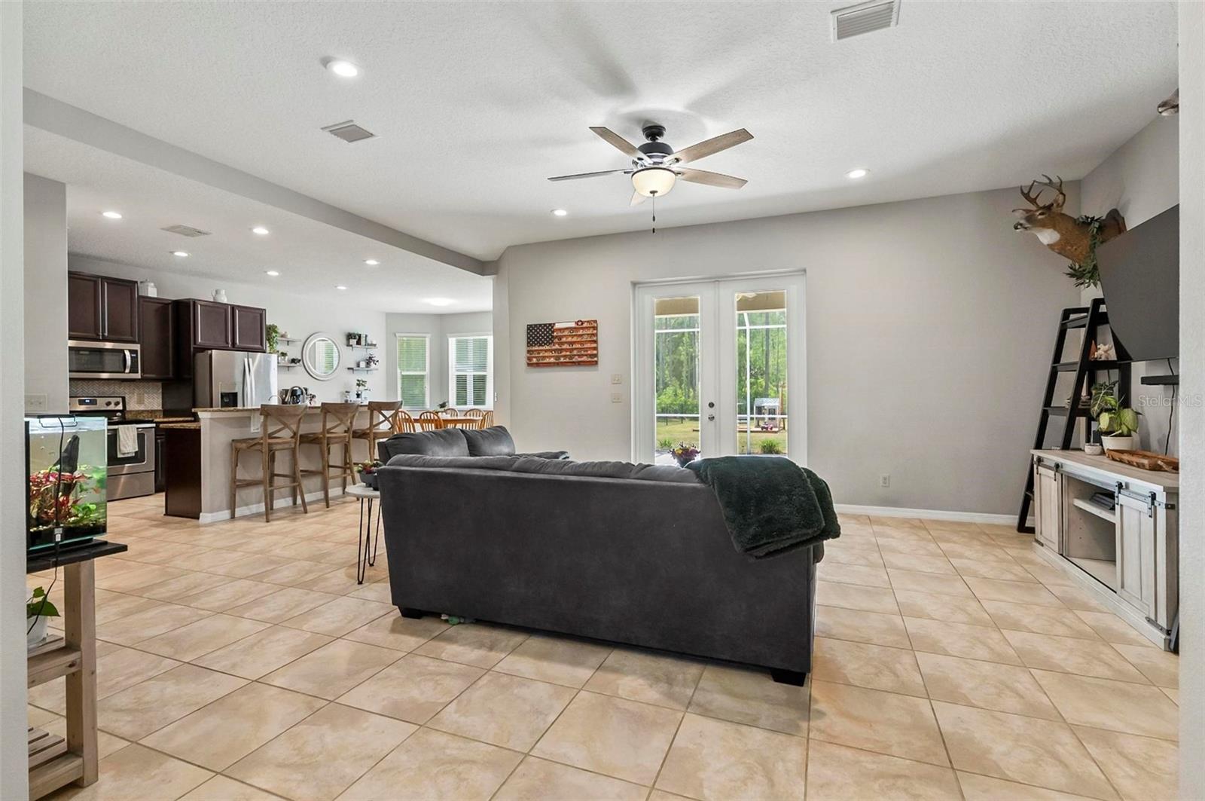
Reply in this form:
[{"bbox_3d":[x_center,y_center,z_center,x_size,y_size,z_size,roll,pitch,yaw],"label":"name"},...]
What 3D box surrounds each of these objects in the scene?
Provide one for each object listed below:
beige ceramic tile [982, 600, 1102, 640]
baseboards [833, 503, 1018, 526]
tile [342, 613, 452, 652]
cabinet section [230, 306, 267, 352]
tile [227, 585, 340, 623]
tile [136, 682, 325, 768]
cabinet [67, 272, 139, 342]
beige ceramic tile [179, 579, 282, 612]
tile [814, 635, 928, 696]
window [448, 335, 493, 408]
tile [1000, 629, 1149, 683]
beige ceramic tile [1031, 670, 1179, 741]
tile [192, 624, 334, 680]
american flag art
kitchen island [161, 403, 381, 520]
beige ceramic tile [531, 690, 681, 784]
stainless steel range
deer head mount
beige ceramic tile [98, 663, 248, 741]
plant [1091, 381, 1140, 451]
[{"bbox_3d":[2.293,1.163,2.818,0.430,0.010,0.430,0,0,22],"label":"beige ceramic tile"},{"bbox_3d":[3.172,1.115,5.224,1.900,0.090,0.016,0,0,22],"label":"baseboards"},{"bbox_3d":[-1.057,1.223,2.867,0.452,0.020,0.450,0,0,21],"label":"tile"},{"bbox_3d":[-5.331,-1.019,7.779,0.580,0.634,0.515,0,0,22],"label":"cabinet section"},{"bbox_3d":[-1.773,1.143,2.990,0.418,0.010,0.415,0,0,22],"label":"tile"},{"bbox_3d":[-1.289,1.146,1.905,0.418,0.010,0.415,0,0,22],"label":"tile"},{"bbox_3d":[-6.333,-1.141,6.660,0.340,0.780,0.762,0,0,22],"label":"cabinet"},{"bbox_3d":[-2.334,1.229,3.374,0.456,0.020,0.452,0,0,20],"label":"beige ceramic tile"},{"bbox_3d":[1.158,1.168,2.359,0.430,0.010,0.430,0,0,22],"label":"tile"},{"bbox_3d":[-2.686,-0.576,10.916,1.159,1.555,0.100,0,0,22],"label":"window"},{"bbox_3d":[2.076,1.129,2.377,0.420,0.010,0.420,0,0,22],"label":"tile"},{"bbox_3d":[1.955,1.162,2.040,0.430,0.010,0.430,0,0,22],"label":"beige ceramic tile"},{"bbox_3d":[-1.553,1.165,2.491,0.420,0.010,0.420,0,0,22],"label":"tile"},{"bbox_3d":[-0.502,-0.700,6.690,0.973,0.527,0.060,0,0,22],"label":"american flag art"},{"bbox_3d":[-3.724,0.664,6.360,0.950,1.085,2.150,0,0,22],"label":"kitchen island"},{"bbox_3d":[0.032,1.174,1.889,0.430,0.010,0.430,0,0,22],"label":"beige ceramic tile"},{"bbox_3d":[-6.150,0.602,6.609,0.700,1.220,0.762,0,0,22],"label":"stainless steel range"},{"bbox_3d":[3.533,-1.290,4.100,0.620,0.840,0.440,0,0,17],"label":"deer head mount"},{"bbox_3d":[-1.800,1.224,2.201,0.451,0.020,0.446,0,0,21],"label":"beige ceramic tile"},{"bbox_3d":[3.485,0.131,3.633,0.290,0.510,0.310,0,0,22],"label":"plant"}]

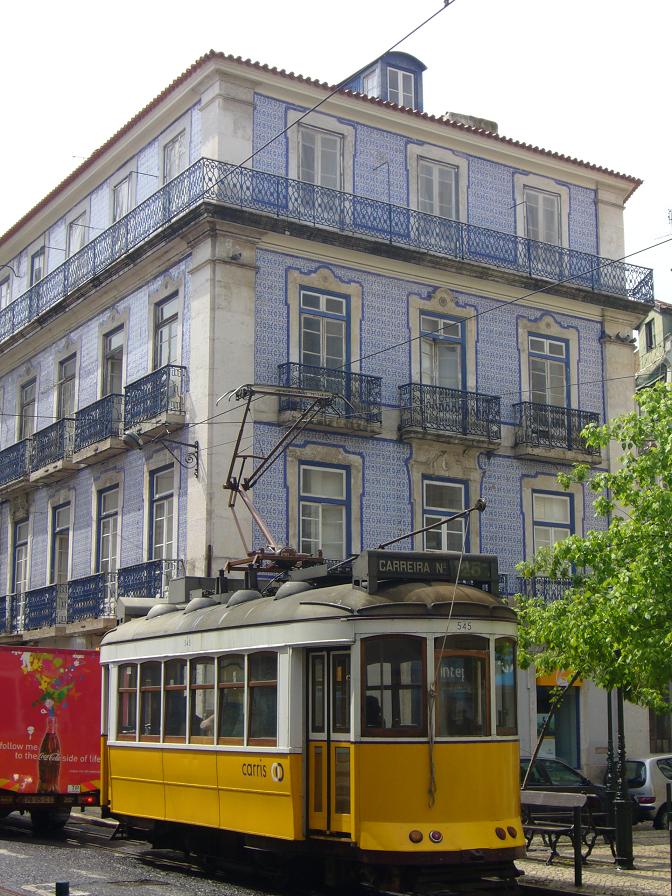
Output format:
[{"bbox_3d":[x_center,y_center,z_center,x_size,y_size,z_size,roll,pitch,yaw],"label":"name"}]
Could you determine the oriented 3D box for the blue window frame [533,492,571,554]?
[{"bbox_3d":[5.041,2.451,36.111,1.350,2.880,0.200,7,-13,-36],"label":"blue window frame"}]

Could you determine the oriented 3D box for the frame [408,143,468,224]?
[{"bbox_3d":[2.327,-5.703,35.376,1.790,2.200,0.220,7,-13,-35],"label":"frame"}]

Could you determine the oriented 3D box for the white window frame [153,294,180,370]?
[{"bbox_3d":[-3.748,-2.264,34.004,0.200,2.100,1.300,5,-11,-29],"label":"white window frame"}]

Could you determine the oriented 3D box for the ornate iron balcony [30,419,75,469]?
[{"bbox_3d":[-6.966,-0.004,38.609,0.430,1.010,2.460,6,-12,-29],"label":"ornate iron balcony"}]

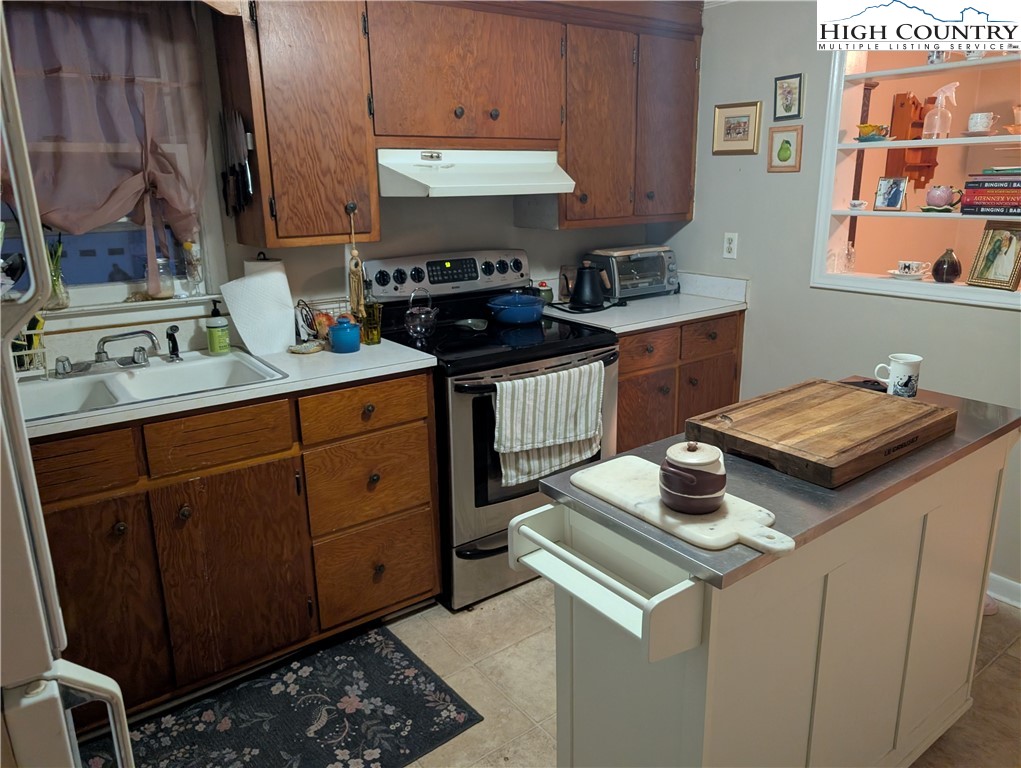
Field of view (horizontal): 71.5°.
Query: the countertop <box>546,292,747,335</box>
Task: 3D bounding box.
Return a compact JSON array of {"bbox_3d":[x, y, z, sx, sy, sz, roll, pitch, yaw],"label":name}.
[{"bbox_3d":[0.537,-0.329,3.163,0.845,0.034,0.623,-12,18,-33],"label":"countertop"}]

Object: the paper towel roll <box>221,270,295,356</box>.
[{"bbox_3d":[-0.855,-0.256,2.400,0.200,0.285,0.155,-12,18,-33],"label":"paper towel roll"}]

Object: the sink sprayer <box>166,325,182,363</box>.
[{"bbox_3d":[-1.071,-0.134,2.270,0.042,0.114,0.055,-16,21,-42],"label":"sink sprayer"}]

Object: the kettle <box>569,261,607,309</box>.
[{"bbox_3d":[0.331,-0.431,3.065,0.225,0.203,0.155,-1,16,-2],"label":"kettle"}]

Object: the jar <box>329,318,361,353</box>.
[{"bbox_3d":[-0.562,-0.167,2.376,0.107,0.109,0.107,-1,16,0],"label":"jar"}]

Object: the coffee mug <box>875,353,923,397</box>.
[{"bbox_3d":[0.995,-0.019,1.824,0.118,0.097,0.089,7,18,29],"label":"coffee mug"}]

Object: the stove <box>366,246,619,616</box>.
[{"bbox_3d":[-0.073,0.109,2.756,0.760,1.180,0.690,-12,20,-34],"label":"stove"}]

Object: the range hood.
[{"bbox_3d":[-0.154,-0.775,2.597,0.760,0.152,0.488,-12,20,-34],"label":"range hood"}]

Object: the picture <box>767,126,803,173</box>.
[{"bbox_3d":[1.101,-0.935,2.832,0.018,0.174,0.150,-12,20,-34],"label":"picture"}]

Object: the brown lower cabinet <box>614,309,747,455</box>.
[{"bbox_3d":[0.538,0.102,3.270,0.807,0.888,0.630,-12,20,-34],"label":"brown lower cabinet"}]

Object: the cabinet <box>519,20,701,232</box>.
[{"bbox_3d":[0.428,-1.083,3.060,0.805,0.757,0.310,-12,20,-34],"label":"cabinet"}]

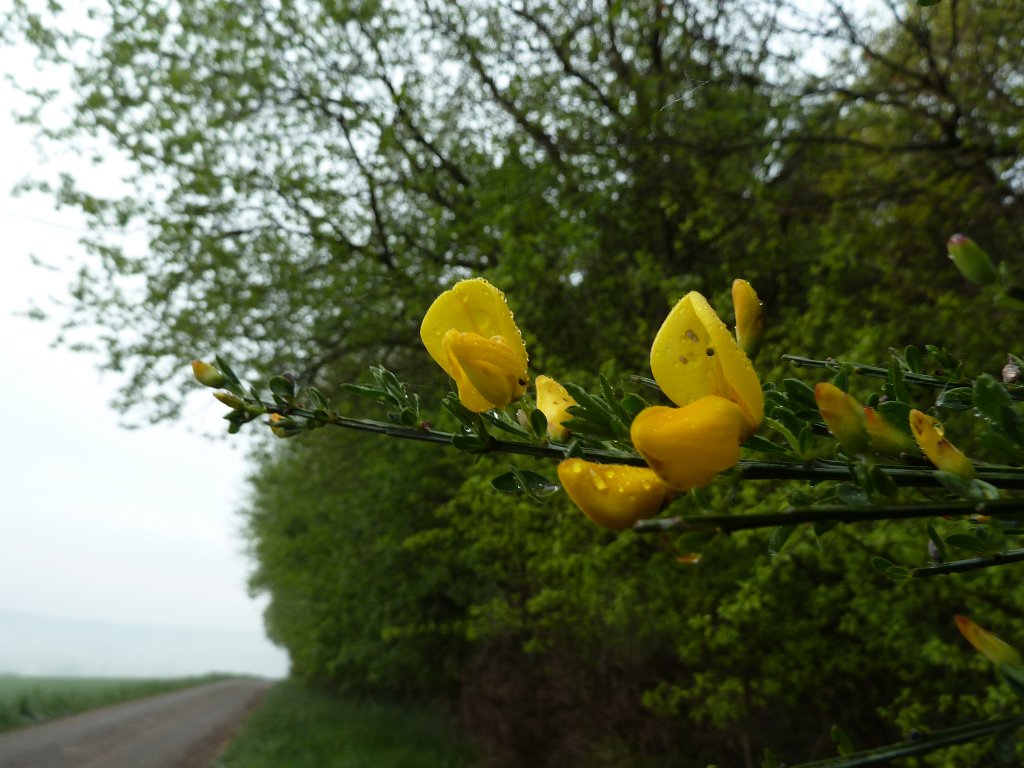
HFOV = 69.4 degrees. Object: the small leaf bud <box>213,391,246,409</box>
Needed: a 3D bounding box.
[{"bbox_3d":[-0.061,0.003,0.159,0.008,0.002,0.003,21,-9,6],"label":"small leaf bud"}]

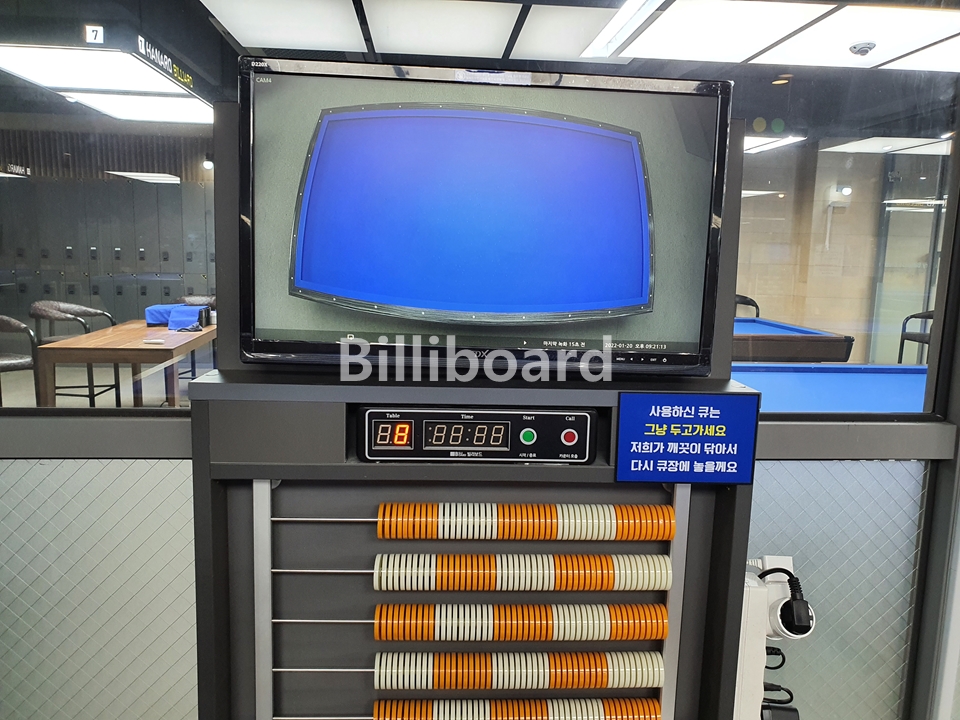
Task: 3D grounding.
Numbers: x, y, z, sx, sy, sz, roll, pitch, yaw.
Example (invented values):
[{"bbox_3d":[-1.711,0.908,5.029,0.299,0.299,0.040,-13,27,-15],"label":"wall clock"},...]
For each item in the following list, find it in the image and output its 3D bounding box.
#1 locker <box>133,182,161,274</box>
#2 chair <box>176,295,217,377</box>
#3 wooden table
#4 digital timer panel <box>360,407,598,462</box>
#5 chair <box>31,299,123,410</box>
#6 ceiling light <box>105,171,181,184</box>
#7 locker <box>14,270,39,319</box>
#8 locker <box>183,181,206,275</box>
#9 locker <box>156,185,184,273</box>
[{"bbox_3d":[-4.085,-1.639,9.014,0.290,1.095,0.380,1,8,-4],"label":"locker"},{"bbox_3d":[-2.698,-0.083,6.980,0.560,1.000,0.560,1,8,-3],"label":"chair"},{"bbox_3d":[-2.528,0.204,5.521,0.799,0.830,1.917,0,8,-11],"label":"wooden table"},{"bbox_3d":[-0.004,0.077,0.788,0.250,0.058,0.050,1,8,-3],"label":"digital timer panel"},{"bbox_3d":[-3.303,0.058,5.822,0.550,1.000,0.621,0,8,-11],"label":"chair"},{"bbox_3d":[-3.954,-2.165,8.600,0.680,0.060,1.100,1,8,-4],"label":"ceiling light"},{"bbox_3d":[-5.553,-0.566,9.071,0.288,1.136,0.380,1,8,-4],"label":"locker"},{"bbox_3d":[-3.513,-1.630,9.050,0.283,1.100,0.380,1,8,-4],"label":"locker"},{"bbox_3d":[-3.797,-1.633,9.033,0.286,1.098,0.380,1,8,-4],"label":"locker"}]

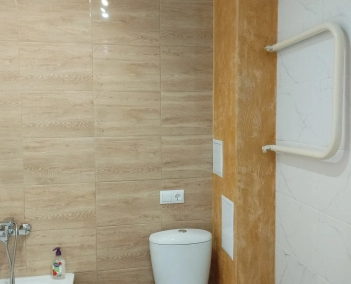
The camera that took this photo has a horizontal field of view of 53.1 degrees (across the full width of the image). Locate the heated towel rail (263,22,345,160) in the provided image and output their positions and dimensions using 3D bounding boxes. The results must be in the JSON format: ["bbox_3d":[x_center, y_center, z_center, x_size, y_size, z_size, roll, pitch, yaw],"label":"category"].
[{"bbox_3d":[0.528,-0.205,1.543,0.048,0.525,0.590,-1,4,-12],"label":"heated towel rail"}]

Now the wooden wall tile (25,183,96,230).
[{"bbox_3d":[-0.681,0.389,2.099,0.401,0.273,0.015,-1,4,-10],"label":"wooden wall tile"}]

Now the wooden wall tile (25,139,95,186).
[{"bbox_3d":[-0.678,0.112,2.067,0.400,0.270,0.014,-1,4,-10],"label":"wooden wall tile"}]

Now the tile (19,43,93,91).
[{"bbox_3d":[-0.685,-0.433,2.035,0.401,0.273,0.015,-1,4,-10],"label":"tile"}]

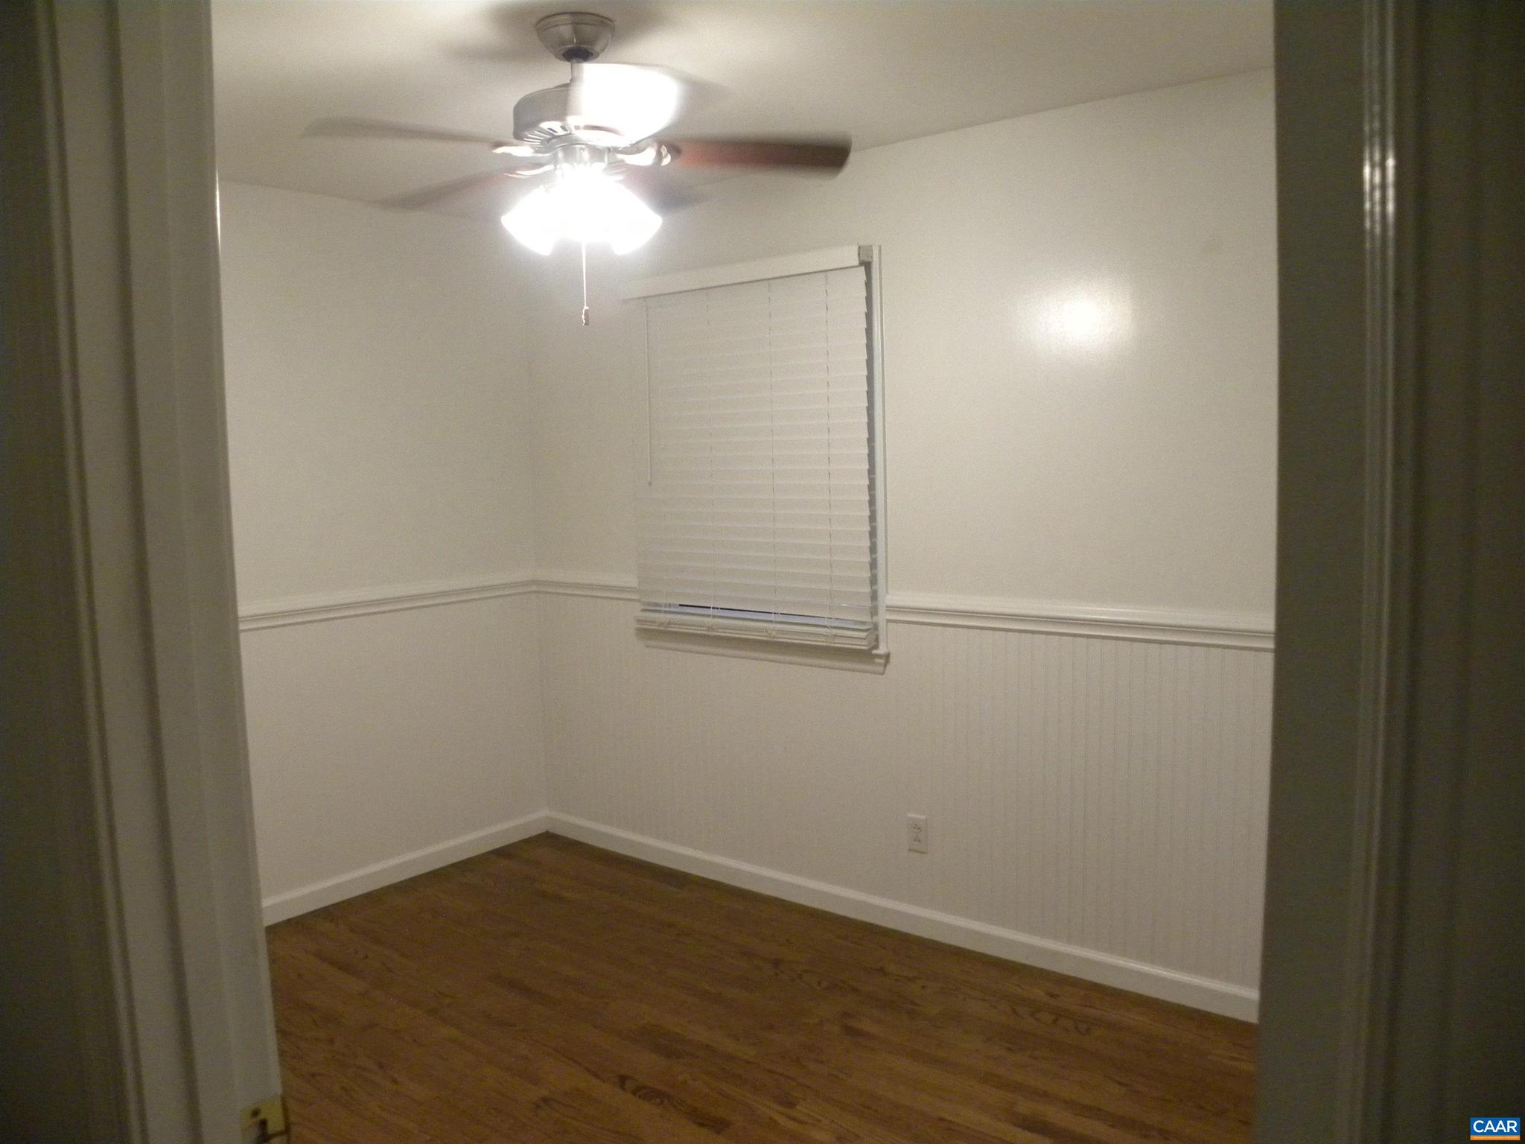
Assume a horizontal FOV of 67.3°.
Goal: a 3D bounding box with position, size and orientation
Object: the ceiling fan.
[{"bbox_3d":[-0.355,-0.824,2.362,1.050,0.590,1.060,-1,5,0],"label":"ceiling fan"}]

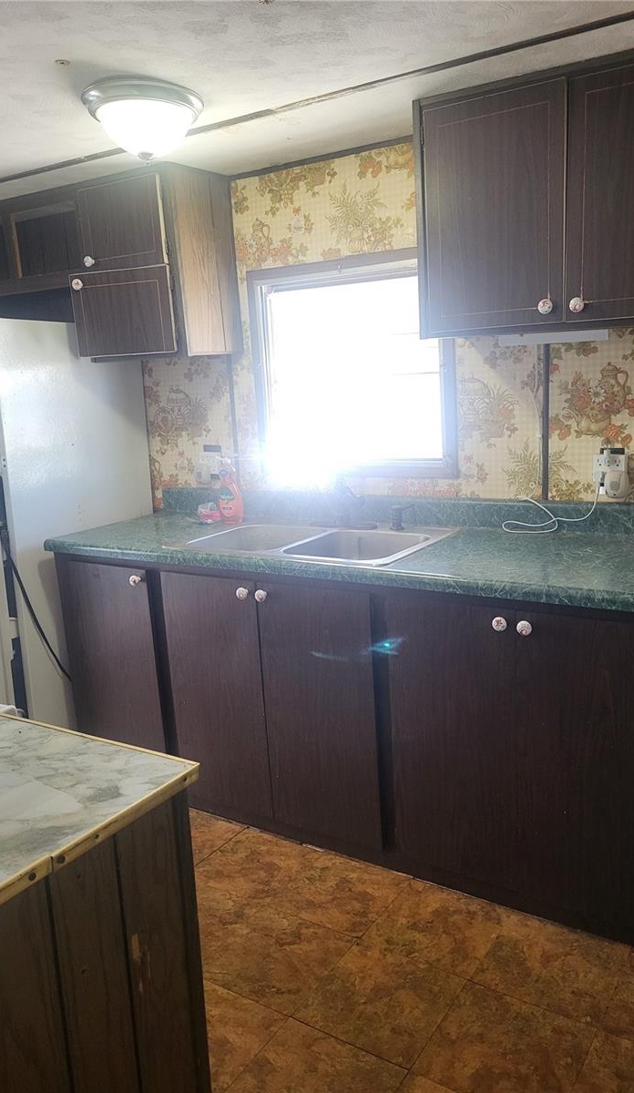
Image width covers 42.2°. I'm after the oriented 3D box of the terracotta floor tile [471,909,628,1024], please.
[{"bbox_3d":[0.577,1.040,2.045,0.310,0.008,0.305,5,15,33],"label":"terracotta floor tile"}]

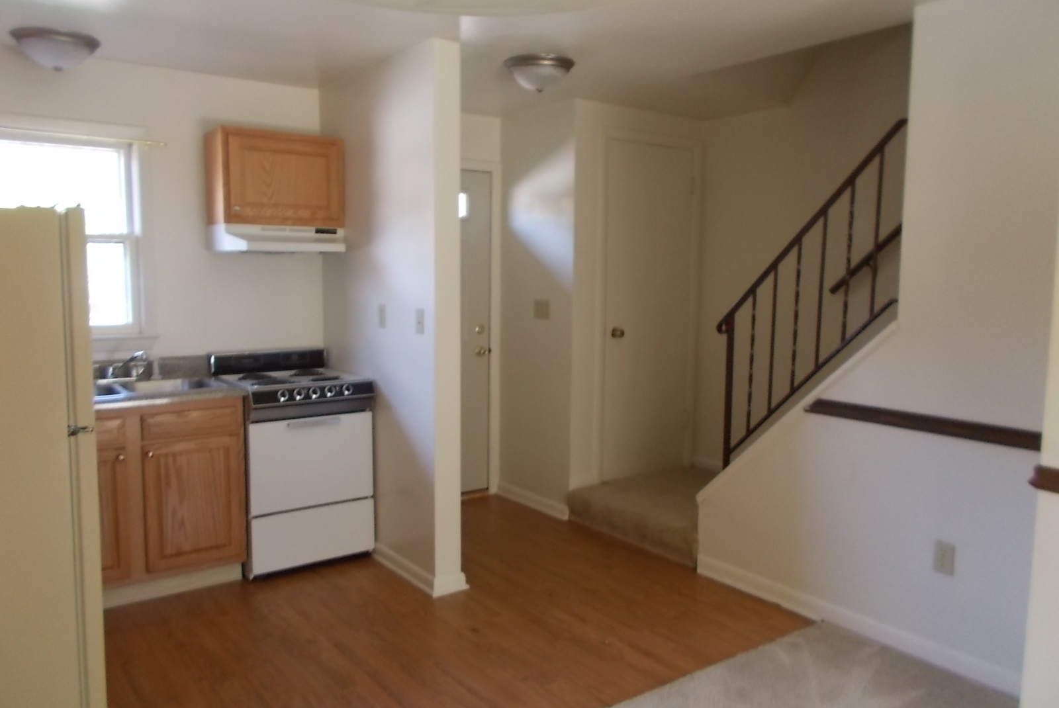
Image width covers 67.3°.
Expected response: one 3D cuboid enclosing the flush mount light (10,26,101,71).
[{"bbox_3d":[-1.974,-1.264,3.321,0.326,0.128,0.326,-4,7,-37],"label":"flush mount light"}]

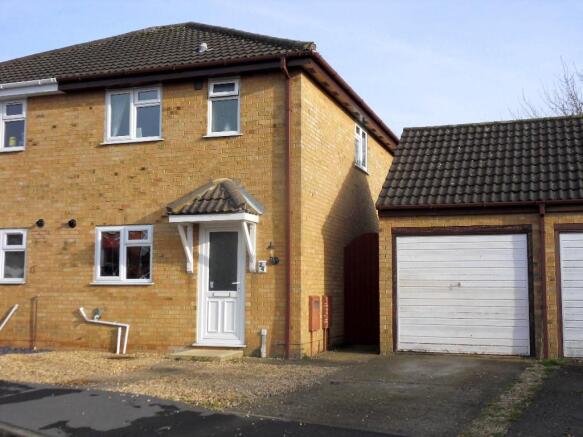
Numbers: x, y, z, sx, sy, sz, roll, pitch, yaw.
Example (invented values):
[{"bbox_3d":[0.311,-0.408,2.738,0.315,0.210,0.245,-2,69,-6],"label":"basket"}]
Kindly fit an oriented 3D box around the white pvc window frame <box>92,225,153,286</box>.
[{"bbox_3d":[-2.991,0.654,13.561,1.216,1.055,0.100,-2,-7,19],"label":"white pvc window frame"}]

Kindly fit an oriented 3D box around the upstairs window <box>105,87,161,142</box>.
[{"bbox_3d":[-2.868,-1.891,13.802,1.216,1.031,0.100,-2,-7,19],"label":"upstairs window"}]

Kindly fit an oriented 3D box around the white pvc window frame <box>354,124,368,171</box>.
[{"bbox_3d":[1.548,-1.540,16.890,0.100,1.005,1.200,-2,-7,19],"label":"white pvc window frame"}]

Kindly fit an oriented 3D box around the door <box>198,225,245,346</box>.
[{"bbox_3d":[-1.178,1.124,12.884,0.899,2.070,0.100,-2,-7,19],"label":"door"}]

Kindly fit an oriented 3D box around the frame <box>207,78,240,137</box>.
[{"bbox_3d":[-1.163,-1.950,13.222,0.644,1.038,0.100,-2,-7,19],"label":"frame"}]

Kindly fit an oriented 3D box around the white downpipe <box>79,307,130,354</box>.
[{"bbox_3d":[-3.321,1.981,13.399,1.024,0.792,0.140,-2,-7,19],"label":"white downpipe"}]

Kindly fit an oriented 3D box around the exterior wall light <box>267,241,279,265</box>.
[{"bbox_3d":[-0.300,0.572,12.462,0.160,0.371,0.240,-2,-7,19],"label":"exterior wall light"}]

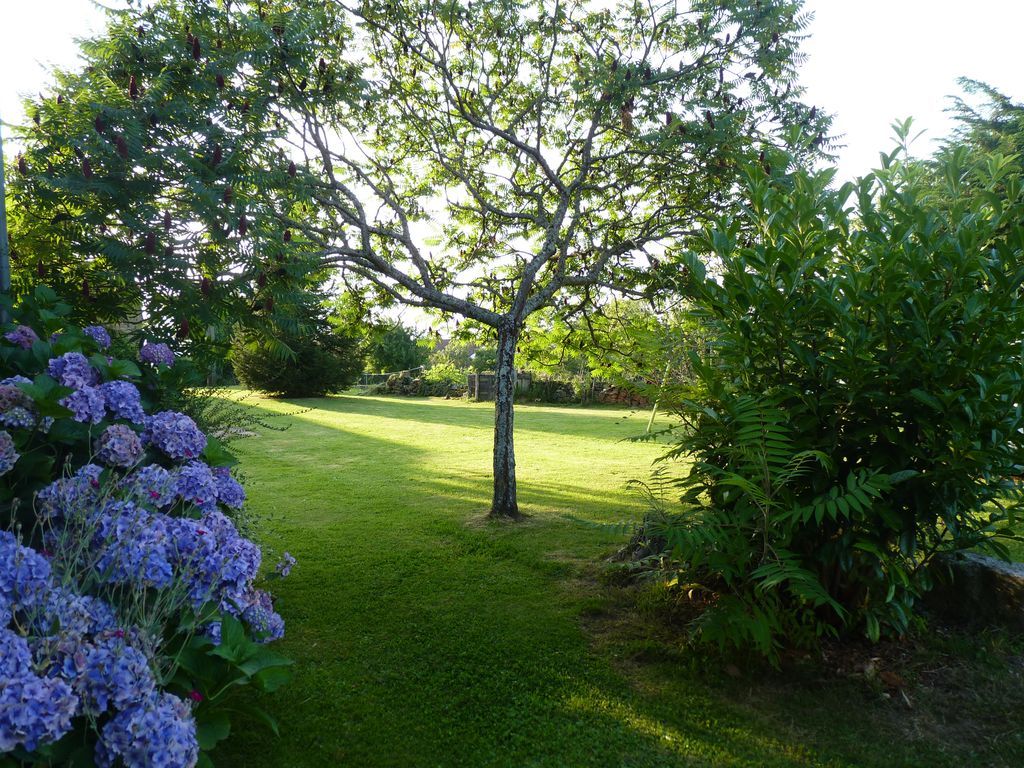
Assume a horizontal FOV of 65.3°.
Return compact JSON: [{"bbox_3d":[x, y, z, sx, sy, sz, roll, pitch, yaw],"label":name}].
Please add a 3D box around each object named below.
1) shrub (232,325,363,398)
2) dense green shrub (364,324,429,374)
[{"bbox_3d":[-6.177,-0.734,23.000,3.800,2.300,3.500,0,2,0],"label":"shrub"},{"bbox_3d":[-4.483,-1.261,31.000,2.600,2.200,2.400,0,2,0],"label":"dense green shrub"}]

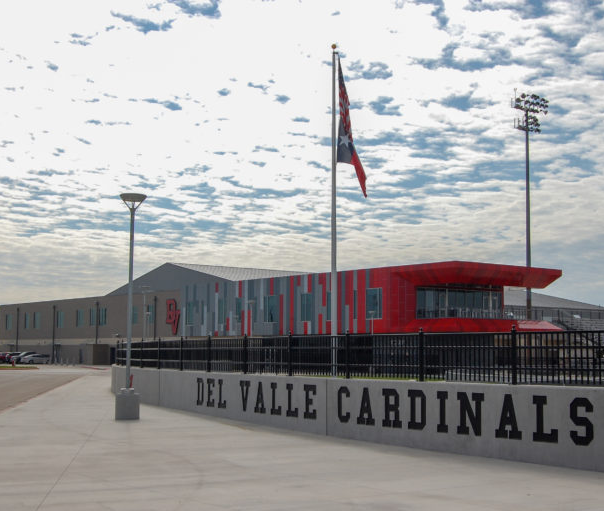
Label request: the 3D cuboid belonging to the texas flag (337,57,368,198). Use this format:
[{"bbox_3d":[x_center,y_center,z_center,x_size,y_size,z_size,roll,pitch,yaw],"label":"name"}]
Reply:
[{"bbox_3d":[1.625,-4.118,31.548,1.012,4.489,0.450,0,-6,0],"label":"texas flag"}]

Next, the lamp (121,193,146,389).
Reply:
[{"bbox_3d":[-4.277,0.858,24.531,0.620,4.896,0.620,0,-6,0],"label":"lamp"}]

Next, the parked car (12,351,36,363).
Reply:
[{"bbox_3d":[-41.755,15.607,149.178,4.600,1.700,1.850,5,-7,-40],"label":"parked car"}]

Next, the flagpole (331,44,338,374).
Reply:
[{"bbox_3d":[1.038,-1.321,31.275,0.180,11.100,0.180,0,-6,0],"label":"flagpole"}]

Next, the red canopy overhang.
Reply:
[{"bbox_3d":[17.663,2.305,97.511,16.200,1.900,8.000,5,-7,-40],"label":"red canopy overhang"}]

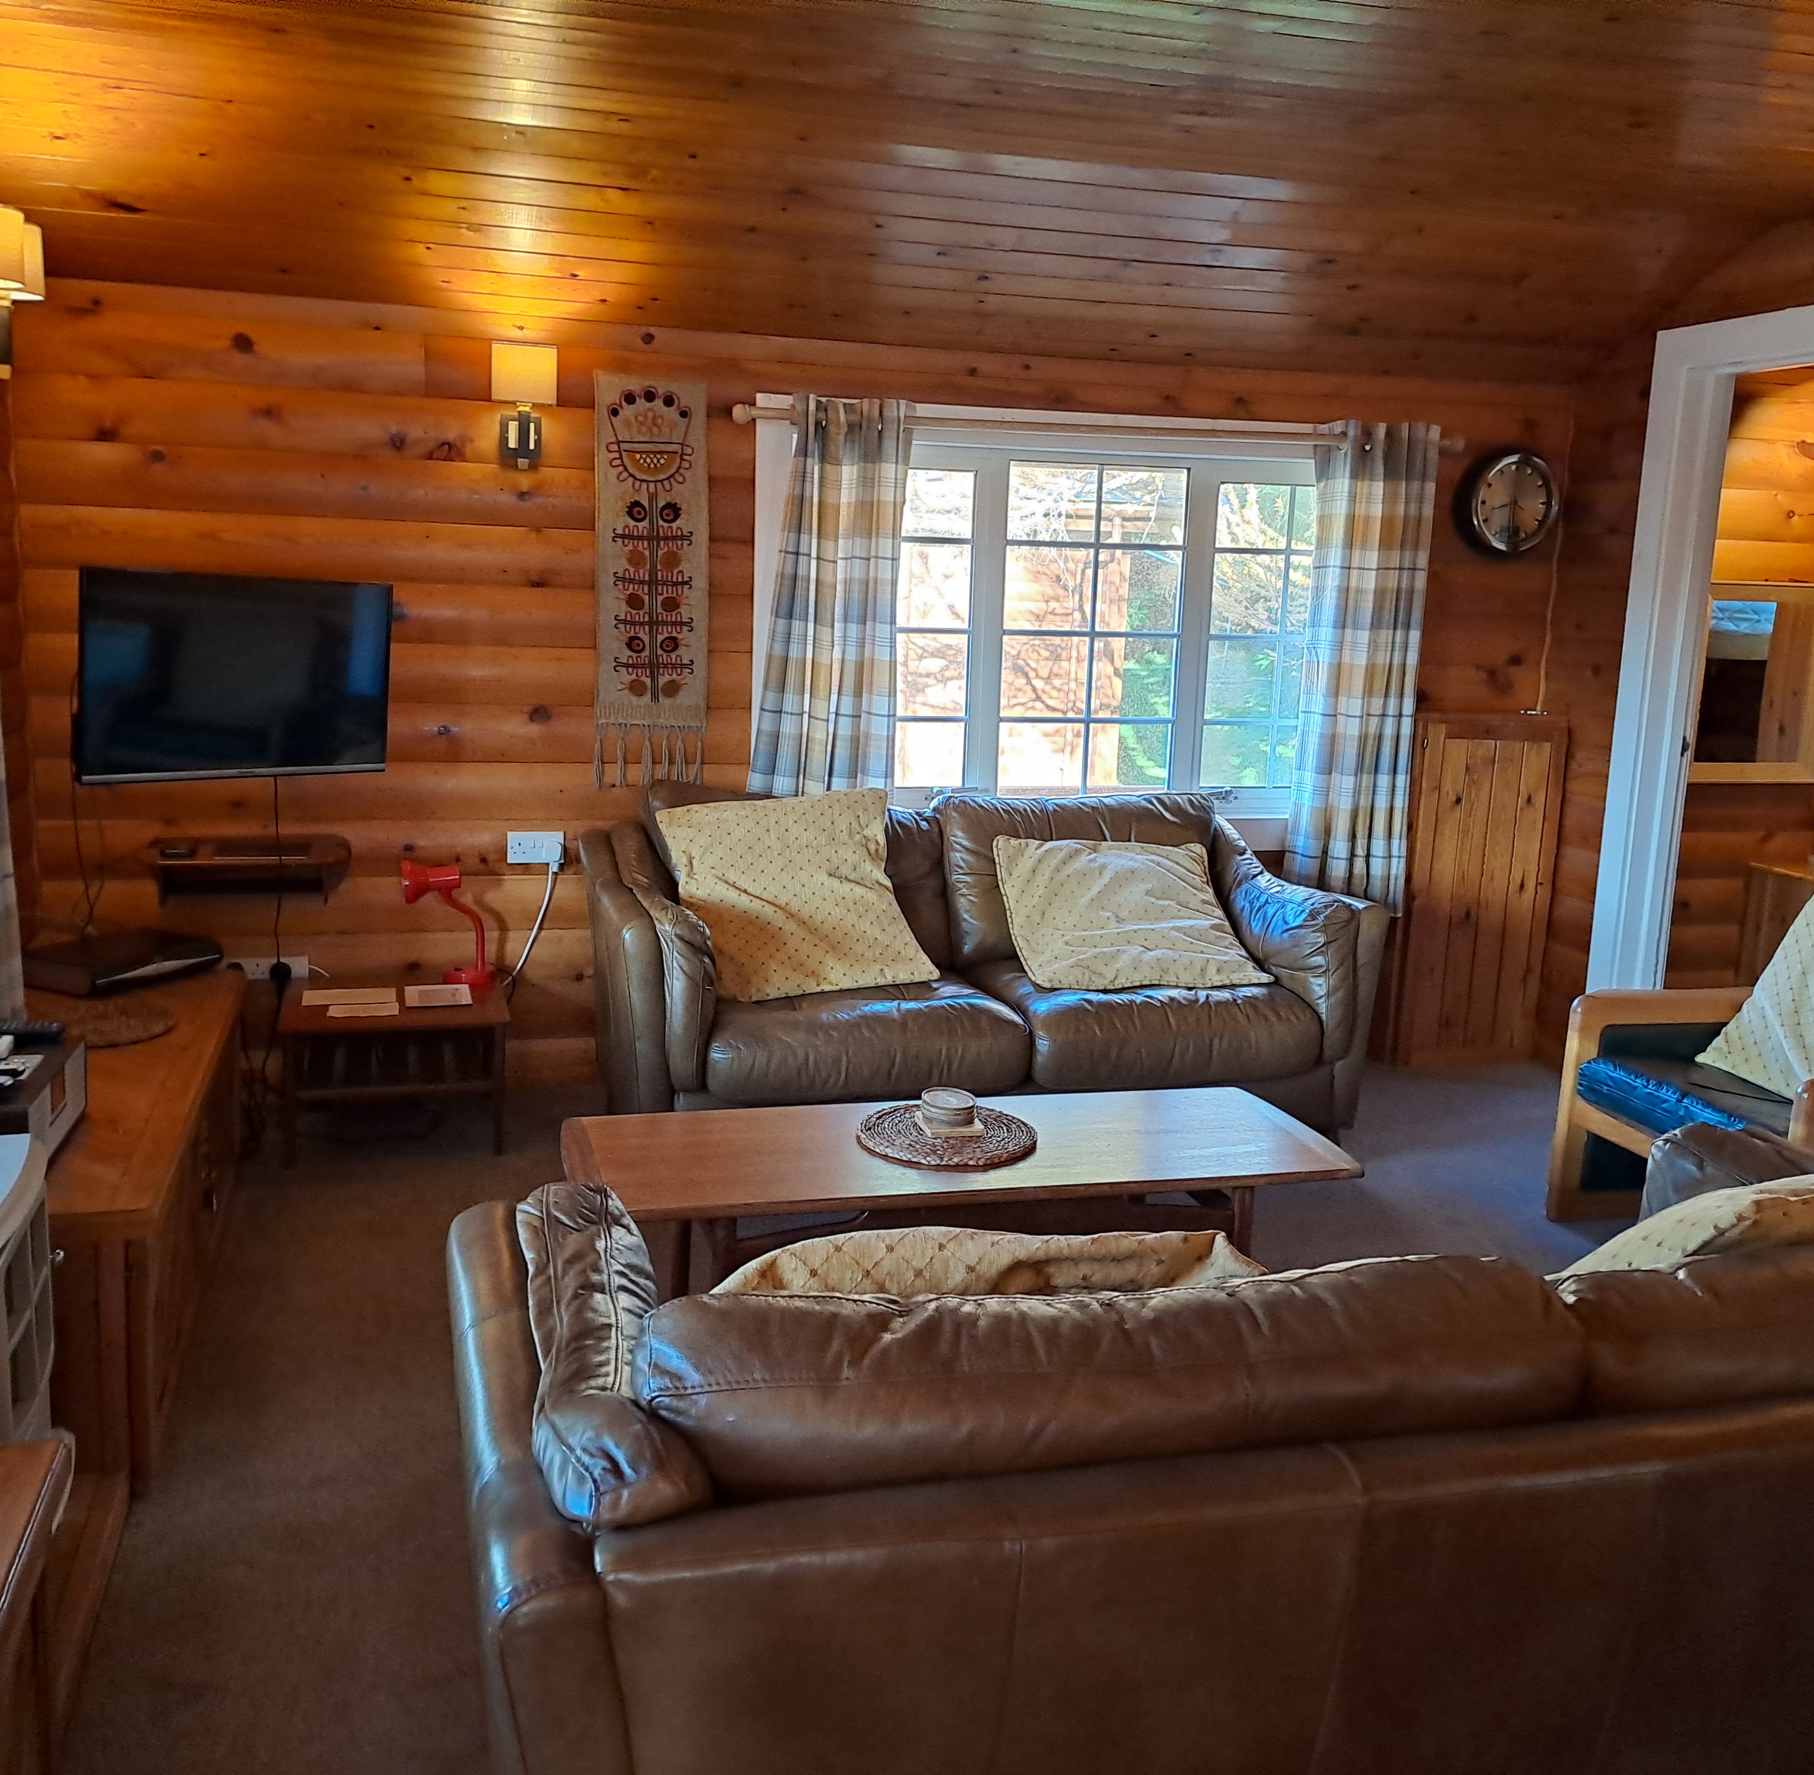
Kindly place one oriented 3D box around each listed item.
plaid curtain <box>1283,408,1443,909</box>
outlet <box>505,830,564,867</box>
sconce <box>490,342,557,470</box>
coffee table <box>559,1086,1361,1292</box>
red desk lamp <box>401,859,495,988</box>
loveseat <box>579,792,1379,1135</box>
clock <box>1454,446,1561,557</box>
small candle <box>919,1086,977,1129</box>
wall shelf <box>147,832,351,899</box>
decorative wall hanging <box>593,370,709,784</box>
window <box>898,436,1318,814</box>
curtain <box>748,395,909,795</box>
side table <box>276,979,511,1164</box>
[{"bbox_3d":[1.294,-0.605,4.893,0.375,1.401,0.120,-1,11,-16],"label":"plaid curtain"},{"bbox_3d":[-0.998,-0.107,4.598,0.148,0.088,0.035,-1,11,-16],"label":"outlet"},{"bbox_3d":[-0.933,-1.165,4.160,0.158,0.292,0.140,-1,11,-16],"label":"sconce"},{"bbox_3d":[0.089,0.682,3.246,1.440,0.410,0.560,-1,11,-16],"label":"coffee table"},{"bbox_3d":[-1.183,0.087,4.399,0.245,0.330,0.135,-1,11,-16],"label":"red desk lamp"},{"bbox_3d":[0.167,0.206,4.481,1.910,0.890,0.860,-1,11,-18],"label":"loveseat"},{"bbox_3d":[1.750,-1.115,4.962,0.305,0.305,0.075,-1,11,-16],"label":"clock"},{"bbox_3d":[0.076,0.408,3.162,0.094,0.042,0.094,-1,11,-16],"label":"small candle"},{"bbox_3d":[-1.629,-0.039,4.250,0.470,0.140,0.320,-1,11,-16],"label":"wall shelf"},{"bbox_3d":[-0.679,-0.803,4.538,0.297,1.075,0.030,-1,11,-16],"label":"decorative wall hanging"},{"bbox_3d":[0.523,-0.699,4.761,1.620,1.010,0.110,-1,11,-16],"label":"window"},{"bbox_3d":[-0.212,-0.560,4.475,0.385,1.401,0.120,-1,11,-16],"label":"curtain"},{"bbox_3d":[-1.272,0.455,4.280,0.532,0.355,0.460,-1,11,-16],"label":"side table"}]

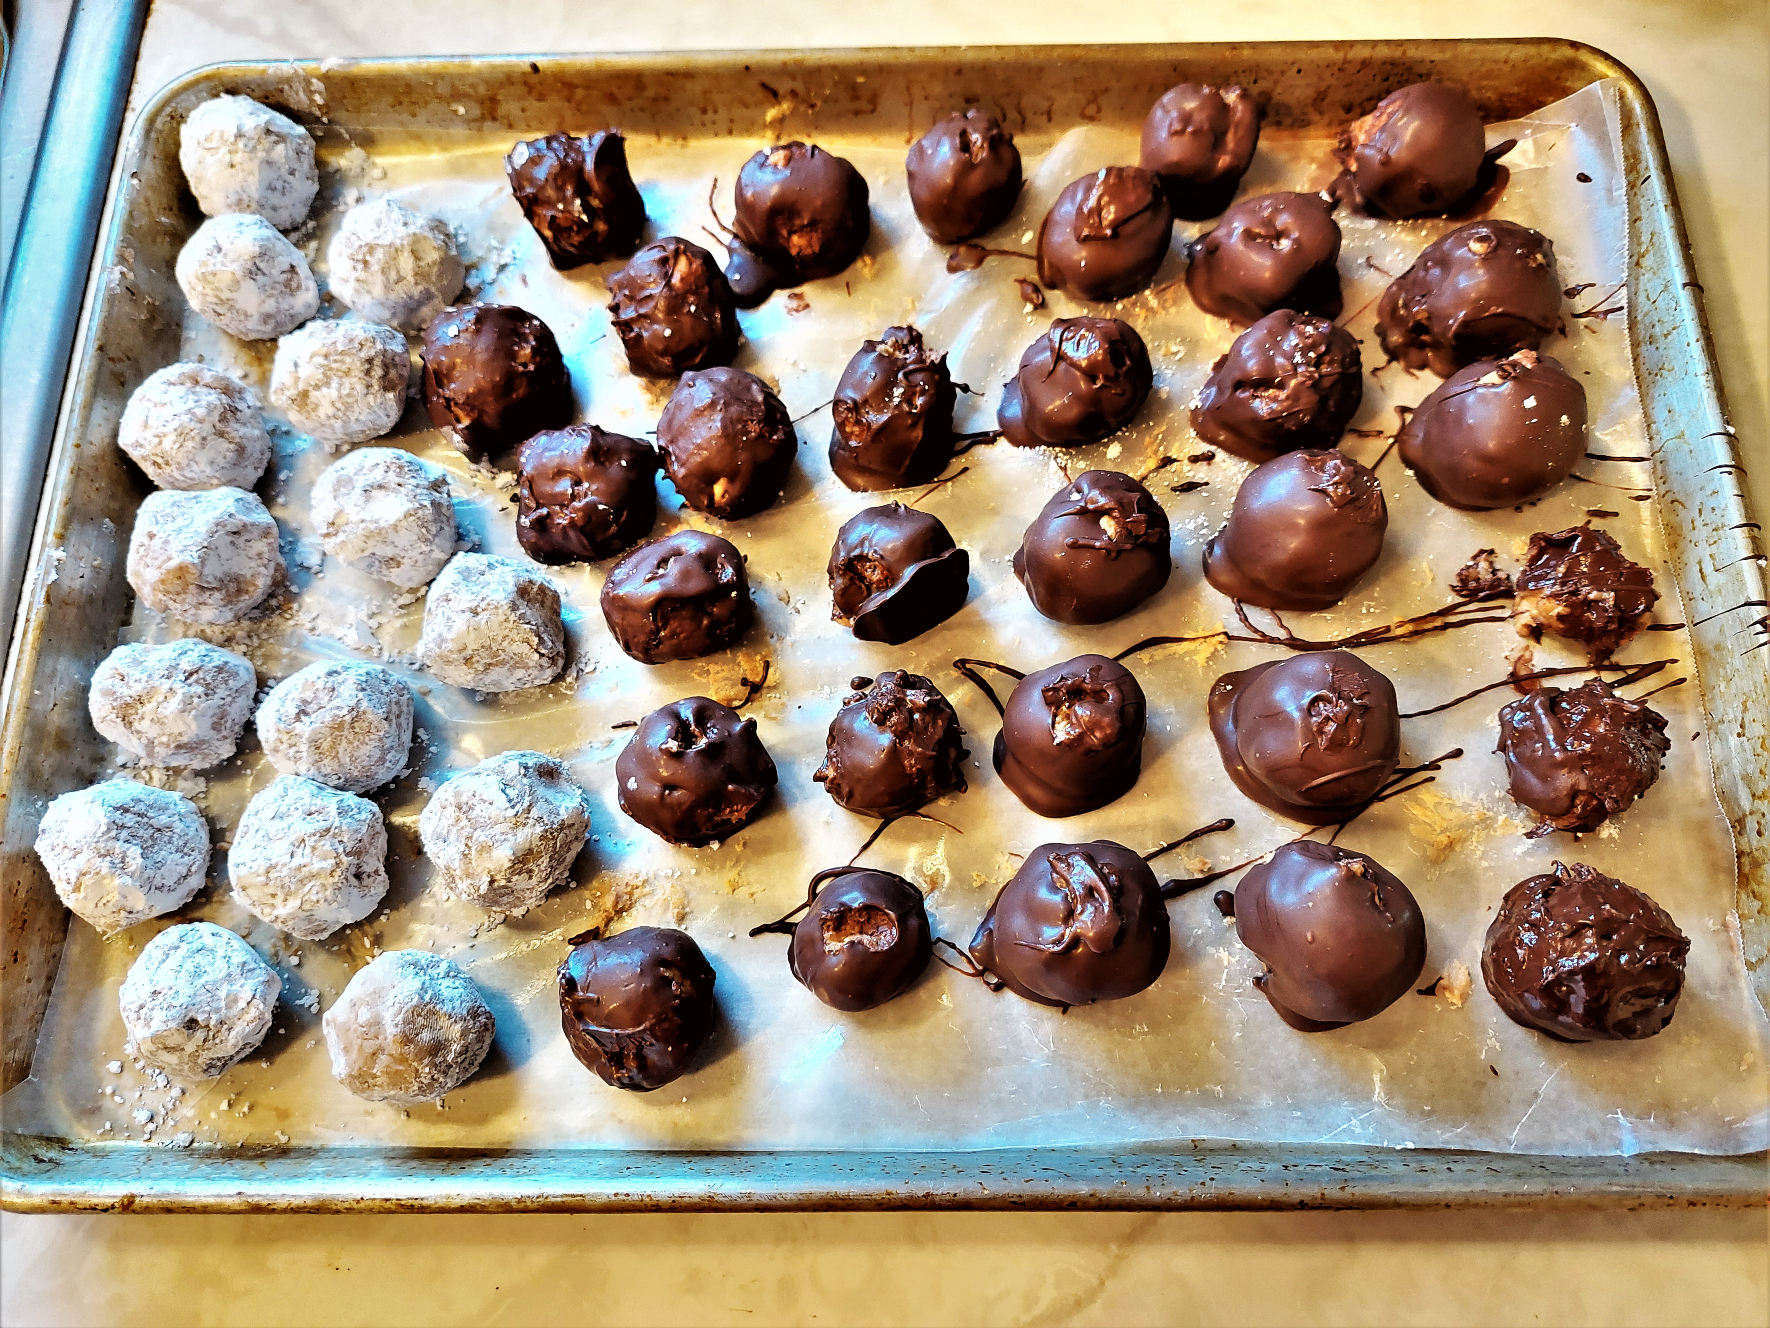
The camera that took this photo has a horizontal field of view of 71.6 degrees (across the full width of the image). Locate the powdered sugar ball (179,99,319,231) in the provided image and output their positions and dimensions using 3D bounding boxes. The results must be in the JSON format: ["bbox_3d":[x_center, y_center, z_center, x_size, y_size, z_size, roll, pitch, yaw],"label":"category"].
[{"bbox_3d":[-0.190,-0.149,0.366,0.038,0.036,0.038,0,72,1],"label":"powdered sugar ball"}]

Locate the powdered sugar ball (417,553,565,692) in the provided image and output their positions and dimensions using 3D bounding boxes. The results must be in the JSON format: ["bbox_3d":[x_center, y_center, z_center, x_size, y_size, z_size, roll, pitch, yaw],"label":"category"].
[{"bbox_3d":[-0.102,-0.011,0.320,0.037,0.033,0.036,0,72,1],"label":"powdered sugar ball"}]

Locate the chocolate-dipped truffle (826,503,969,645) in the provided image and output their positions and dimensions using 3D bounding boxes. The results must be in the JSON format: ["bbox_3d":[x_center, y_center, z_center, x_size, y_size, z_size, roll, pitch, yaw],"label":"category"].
[{"bbox_3d":[0.003,-0.024,0.326,0.038,0.033,0.039,0,70,1],"label":"chocolate-dipped truffle"}]

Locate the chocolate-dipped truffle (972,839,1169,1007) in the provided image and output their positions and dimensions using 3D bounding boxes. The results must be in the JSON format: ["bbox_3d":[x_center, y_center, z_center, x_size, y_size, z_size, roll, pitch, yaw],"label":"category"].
[{"bbox_3d":[0.044,0.062,0.293,0.047,0.035,0.040,0,70,1],"label":"chocolate-dipped truffle"}]

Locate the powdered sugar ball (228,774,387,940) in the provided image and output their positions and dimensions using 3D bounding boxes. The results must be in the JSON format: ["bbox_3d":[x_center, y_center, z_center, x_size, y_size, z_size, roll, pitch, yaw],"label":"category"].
[{"bbox_3d":[-0.144,0.048,0.307,0.036,0.035,0.041,-1,72,1],"label":"powdered sugar ball"}]

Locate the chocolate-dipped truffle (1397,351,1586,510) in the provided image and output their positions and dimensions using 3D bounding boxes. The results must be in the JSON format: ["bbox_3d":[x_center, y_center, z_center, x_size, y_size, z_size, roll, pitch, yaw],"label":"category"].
[{"bbox_3d":[0.165,-0.064,0.336,0.048,0.039,0.044,-1,72,1],"label":"chocolate-dipped truffle"}]

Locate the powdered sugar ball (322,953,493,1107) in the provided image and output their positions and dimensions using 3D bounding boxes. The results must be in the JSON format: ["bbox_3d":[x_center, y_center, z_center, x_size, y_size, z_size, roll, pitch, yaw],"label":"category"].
[{"bbox_3d":[-0.112,0.085,0.289,0.038,0.033,0.035,0,72,1],"label":"powdered sugar ball"}]

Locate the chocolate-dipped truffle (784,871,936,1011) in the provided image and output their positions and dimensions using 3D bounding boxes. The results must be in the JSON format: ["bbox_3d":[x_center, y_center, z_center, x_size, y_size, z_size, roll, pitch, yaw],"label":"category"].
[{"bbox_3d":[-0.006,0.067,0.300,0.036,0.031,0.035,-1,72,1],"label":"chocolate-dipped truffle"}]

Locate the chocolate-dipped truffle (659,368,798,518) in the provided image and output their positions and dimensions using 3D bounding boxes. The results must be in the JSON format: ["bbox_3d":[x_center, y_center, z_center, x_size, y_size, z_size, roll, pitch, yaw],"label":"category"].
[{"bbox_3d":[-0.044,-0.061,0.339,0.039,0.035,0.043,0,70,1],"label":"chocolate-dipped truffle"}]

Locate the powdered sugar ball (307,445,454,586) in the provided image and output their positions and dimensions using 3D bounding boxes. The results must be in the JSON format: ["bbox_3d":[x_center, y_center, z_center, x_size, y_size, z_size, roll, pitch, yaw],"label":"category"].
[{"bbox_3d":[-0.137,-0.040,0.336,0.037,0.034,0.039,0,72,1],"label":"powdered sugar ball"}]

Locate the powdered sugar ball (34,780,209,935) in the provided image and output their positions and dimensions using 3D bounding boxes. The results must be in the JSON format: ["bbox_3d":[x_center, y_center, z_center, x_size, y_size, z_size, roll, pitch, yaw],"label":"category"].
[{"bbox_3d":[-0.190,0.048,0.306,0.038,0.035,0.038,0,72,1],"label":"powdered sugar ball"}]

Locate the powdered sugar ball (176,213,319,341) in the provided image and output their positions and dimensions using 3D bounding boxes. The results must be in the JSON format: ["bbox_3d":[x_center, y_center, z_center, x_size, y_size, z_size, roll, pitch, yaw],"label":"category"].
[{"bbox_3d":[-0.188,-0.114,0.362,0.038,0.034,0.037,0,70,1],"label":"powdered sugar ball"}]

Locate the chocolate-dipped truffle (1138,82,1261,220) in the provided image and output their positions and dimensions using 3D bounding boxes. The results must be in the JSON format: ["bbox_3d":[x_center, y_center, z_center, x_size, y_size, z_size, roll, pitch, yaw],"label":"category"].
[{"bbox_3d":[0.093,-0.152,0.365,0.036,0.036,0.037,-1,72,1],"label":"chocolate-dipped truffle"}]

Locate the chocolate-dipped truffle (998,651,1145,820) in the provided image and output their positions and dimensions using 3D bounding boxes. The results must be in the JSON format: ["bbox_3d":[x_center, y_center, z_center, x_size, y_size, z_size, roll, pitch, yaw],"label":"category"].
[{"bbox_3d":[0.046,0.018,0.306,0.038,0.035,0.041,-1,72,1],"label":"chocolate-dipped truffle"}]

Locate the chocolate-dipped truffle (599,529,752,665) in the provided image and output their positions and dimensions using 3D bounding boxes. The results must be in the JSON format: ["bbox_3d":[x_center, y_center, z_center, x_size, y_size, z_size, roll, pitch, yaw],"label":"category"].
[{"bbox_3d":[-0.056,-0.018,0.328,0.040,0.034,0.036,-1,72,1],"label":"chocolate-dipped truffle"}]

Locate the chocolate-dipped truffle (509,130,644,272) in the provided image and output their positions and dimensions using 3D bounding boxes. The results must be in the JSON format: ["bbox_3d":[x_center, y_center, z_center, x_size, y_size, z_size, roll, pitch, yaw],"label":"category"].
[{"bbox_3d":[-0.092,-0.139,0.368,0.041,0.037,0.041,0,70,1],"label":"chocolate-dipped truffle"}]

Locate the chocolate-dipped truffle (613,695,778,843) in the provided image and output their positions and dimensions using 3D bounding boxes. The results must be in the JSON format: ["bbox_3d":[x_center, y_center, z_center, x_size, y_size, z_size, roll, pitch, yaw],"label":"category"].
[{"bbox_3d":[-0.047,0.027,0.309,0.040,0.033,0.038,0,70,1],"label":"chocolate-dipped truffle"}]

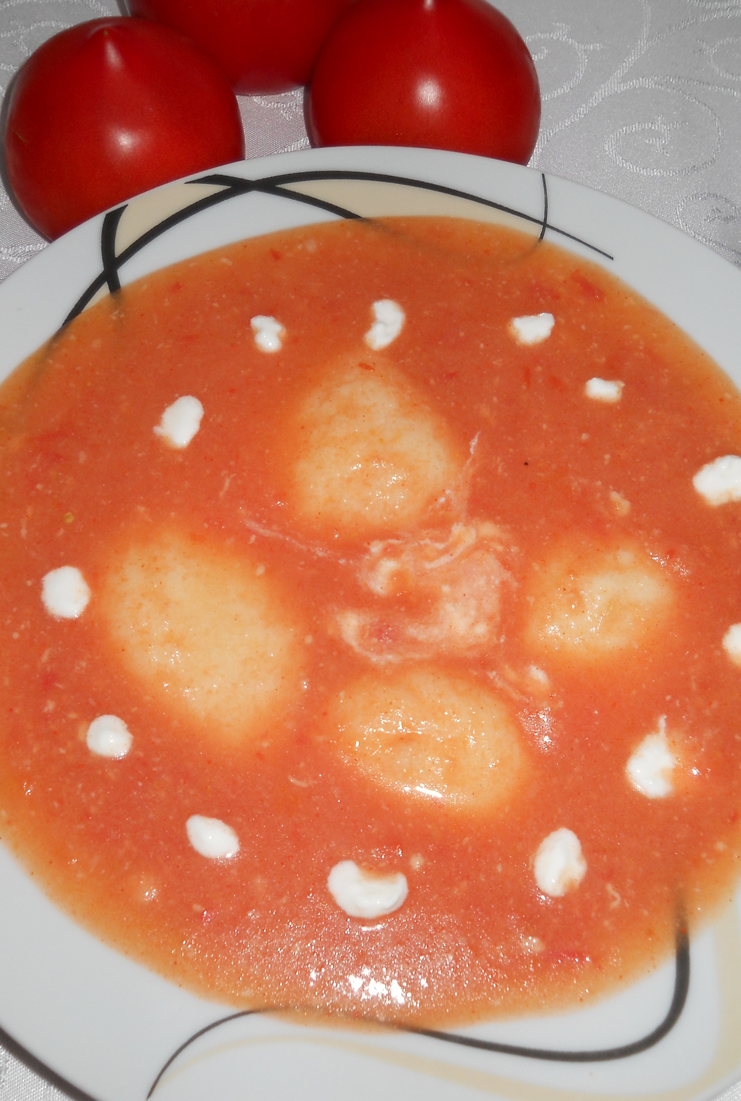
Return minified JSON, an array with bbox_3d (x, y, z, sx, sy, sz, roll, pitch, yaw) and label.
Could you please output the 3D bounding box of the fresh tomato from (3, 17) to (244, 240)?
[{"bbox_3d":[-0.061,-0.104,0.326,0.061,0.061,0.061,-9,65,-8],"label":"fresh tomato"}]

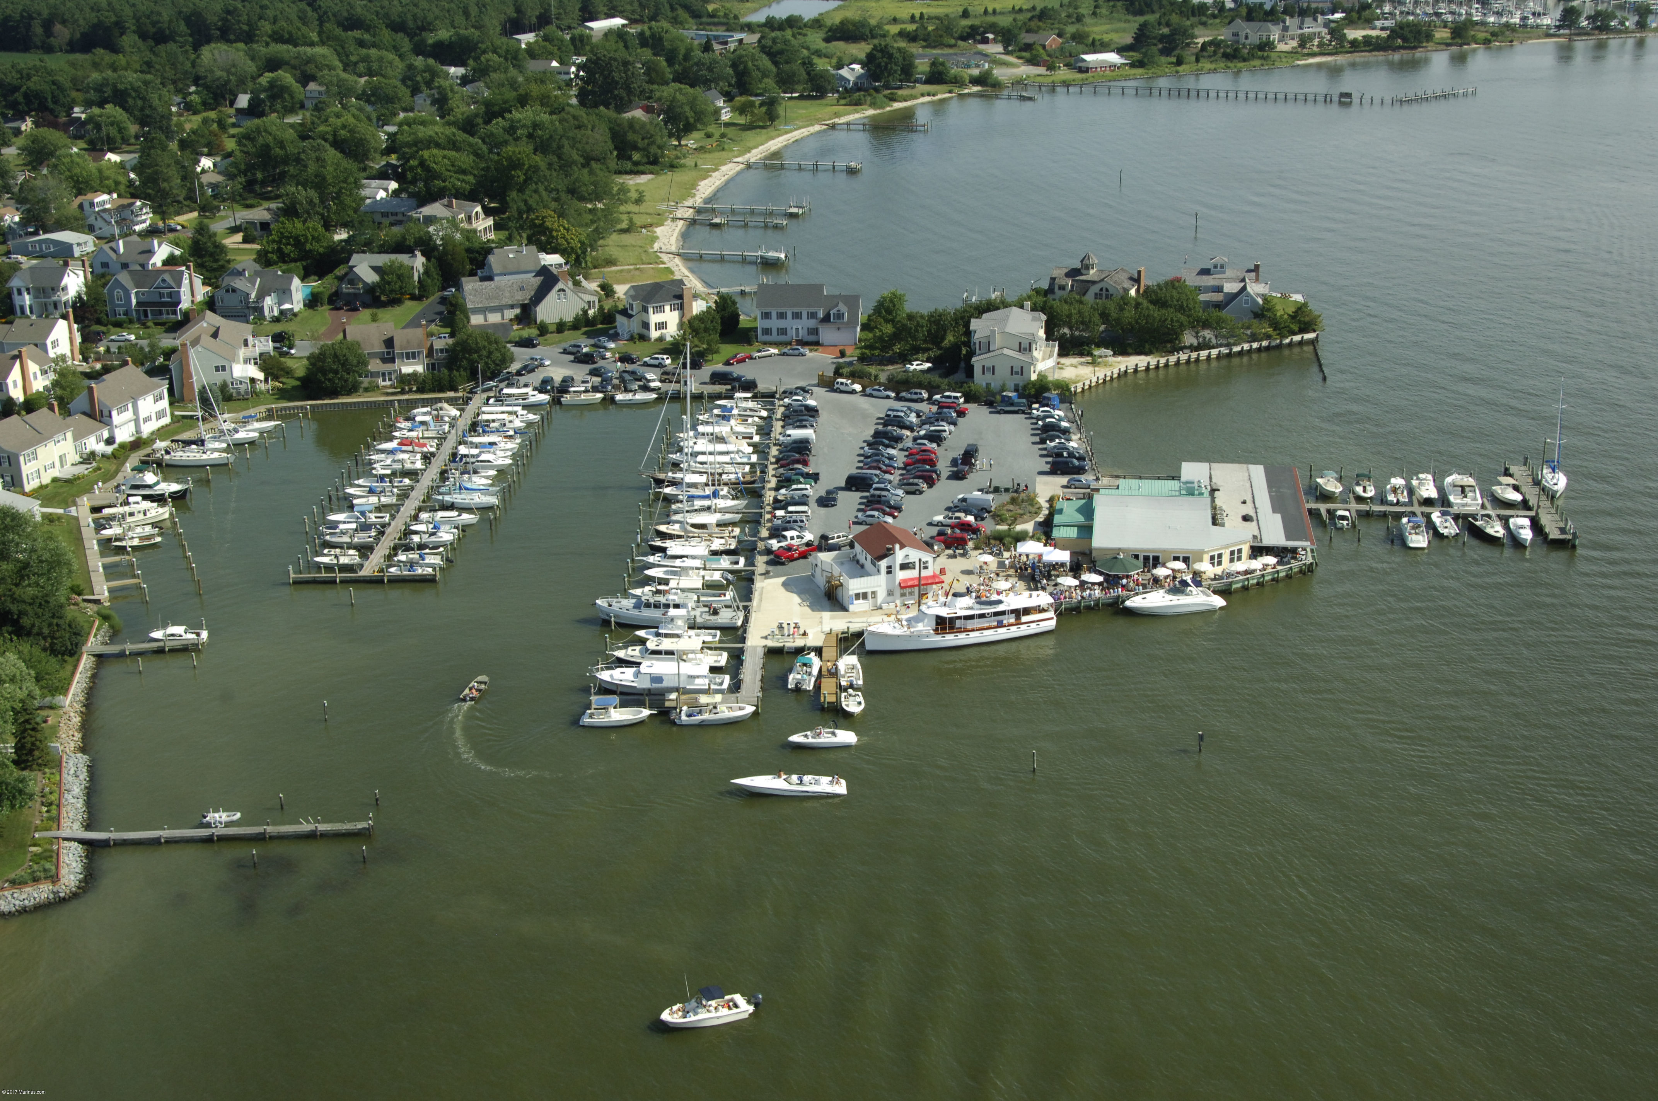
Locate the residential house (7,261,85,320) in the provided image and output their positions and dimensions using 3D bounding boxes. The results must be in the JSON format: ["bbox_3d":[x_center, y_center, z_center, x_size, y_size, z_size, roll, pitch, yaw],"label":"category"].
[{"bbox_3d":[-145.730,-48.671,367.625,9.600,9.300,9.500,-1,19,-2],"label":"residential house"}]

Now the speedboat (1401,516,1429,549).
[{"bbox_3d":[72.370,-2.448,243.832,2.550,2.100,7.500,2,19,9],"label":"speedboat"}]

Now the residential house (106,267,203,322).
[{"bbox_3d":[-125.540,-48.022,366.620,14.000,8.600,10.000,-1,19,-3],"label":"residential house"}]

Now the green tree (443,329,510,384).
[{"bbox_3d":[-57.500,-32.692,323.224,10.500,8.000,10.500,0,19,0],"label":"green tree"}]

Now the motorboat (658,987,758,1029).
[{"bbox_3d":[-8.979,33.236,144.892,7.100,2.200,2.450,-7,20,-17],"label":"motorboat"}]

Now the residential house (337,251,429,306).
[{"bbox_3d":[-85.986,-52.144,379.073,14.000,8.200,13.500,0,19,-1],"label":"residential house"}]

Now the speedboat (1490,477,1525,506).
[{"bbox_3d":[91.690,-7.880,266.130,2.400,2.250,6.600,-2,19,-2],"label":"speedboat"}]

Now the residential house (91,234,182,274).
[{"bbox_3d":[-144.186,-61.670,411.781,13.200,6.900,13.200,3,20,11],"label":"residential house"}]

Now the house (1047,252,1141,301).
[{"bbox_3d":[49.201,-49.755,365.669,16.500,11.500,12.000,4,19,13],"label":"house"}]

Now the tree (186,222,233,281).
[{"bbox_3d":[-126.178,-61.245,402.604,8.600,11.600,8.600,-1,19,0],"label":"tree"}]

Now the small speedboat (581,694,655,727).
[{"bbox_3d":[-21.004,15.839,195.155,7.000,2.350,2.450,-1,19,0],"label":"small speedboat"}]

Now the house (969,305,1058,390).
[{"bbox_3d":[29.304,-32.143,316.102,13.400,9.500,17.000,3,20,9],"label":"house"}]

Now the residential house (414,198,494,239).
[{"bbox_3d":[-84.793,-75.257,447.507,19.500,7.300,12.000,5,20,17],"label":"residential house"}]

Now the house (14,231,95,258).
[{"bbox_3d":[-164.709,-65.031,419.296,14.200,3.900,8.600,2,20,7],"label":"house"}]

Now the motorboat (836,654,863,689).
[{"bbox_3d":[2.361,12.571,209.106,2.500,1.700,6.400,-1,20,-1],"label":"motorboat"}]

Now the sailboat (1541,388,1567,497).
[{"bbox_3d":[97.999,-15.520,265.653,3.100,14.500,9.500,4,19,12],"label":"sailboat"}]

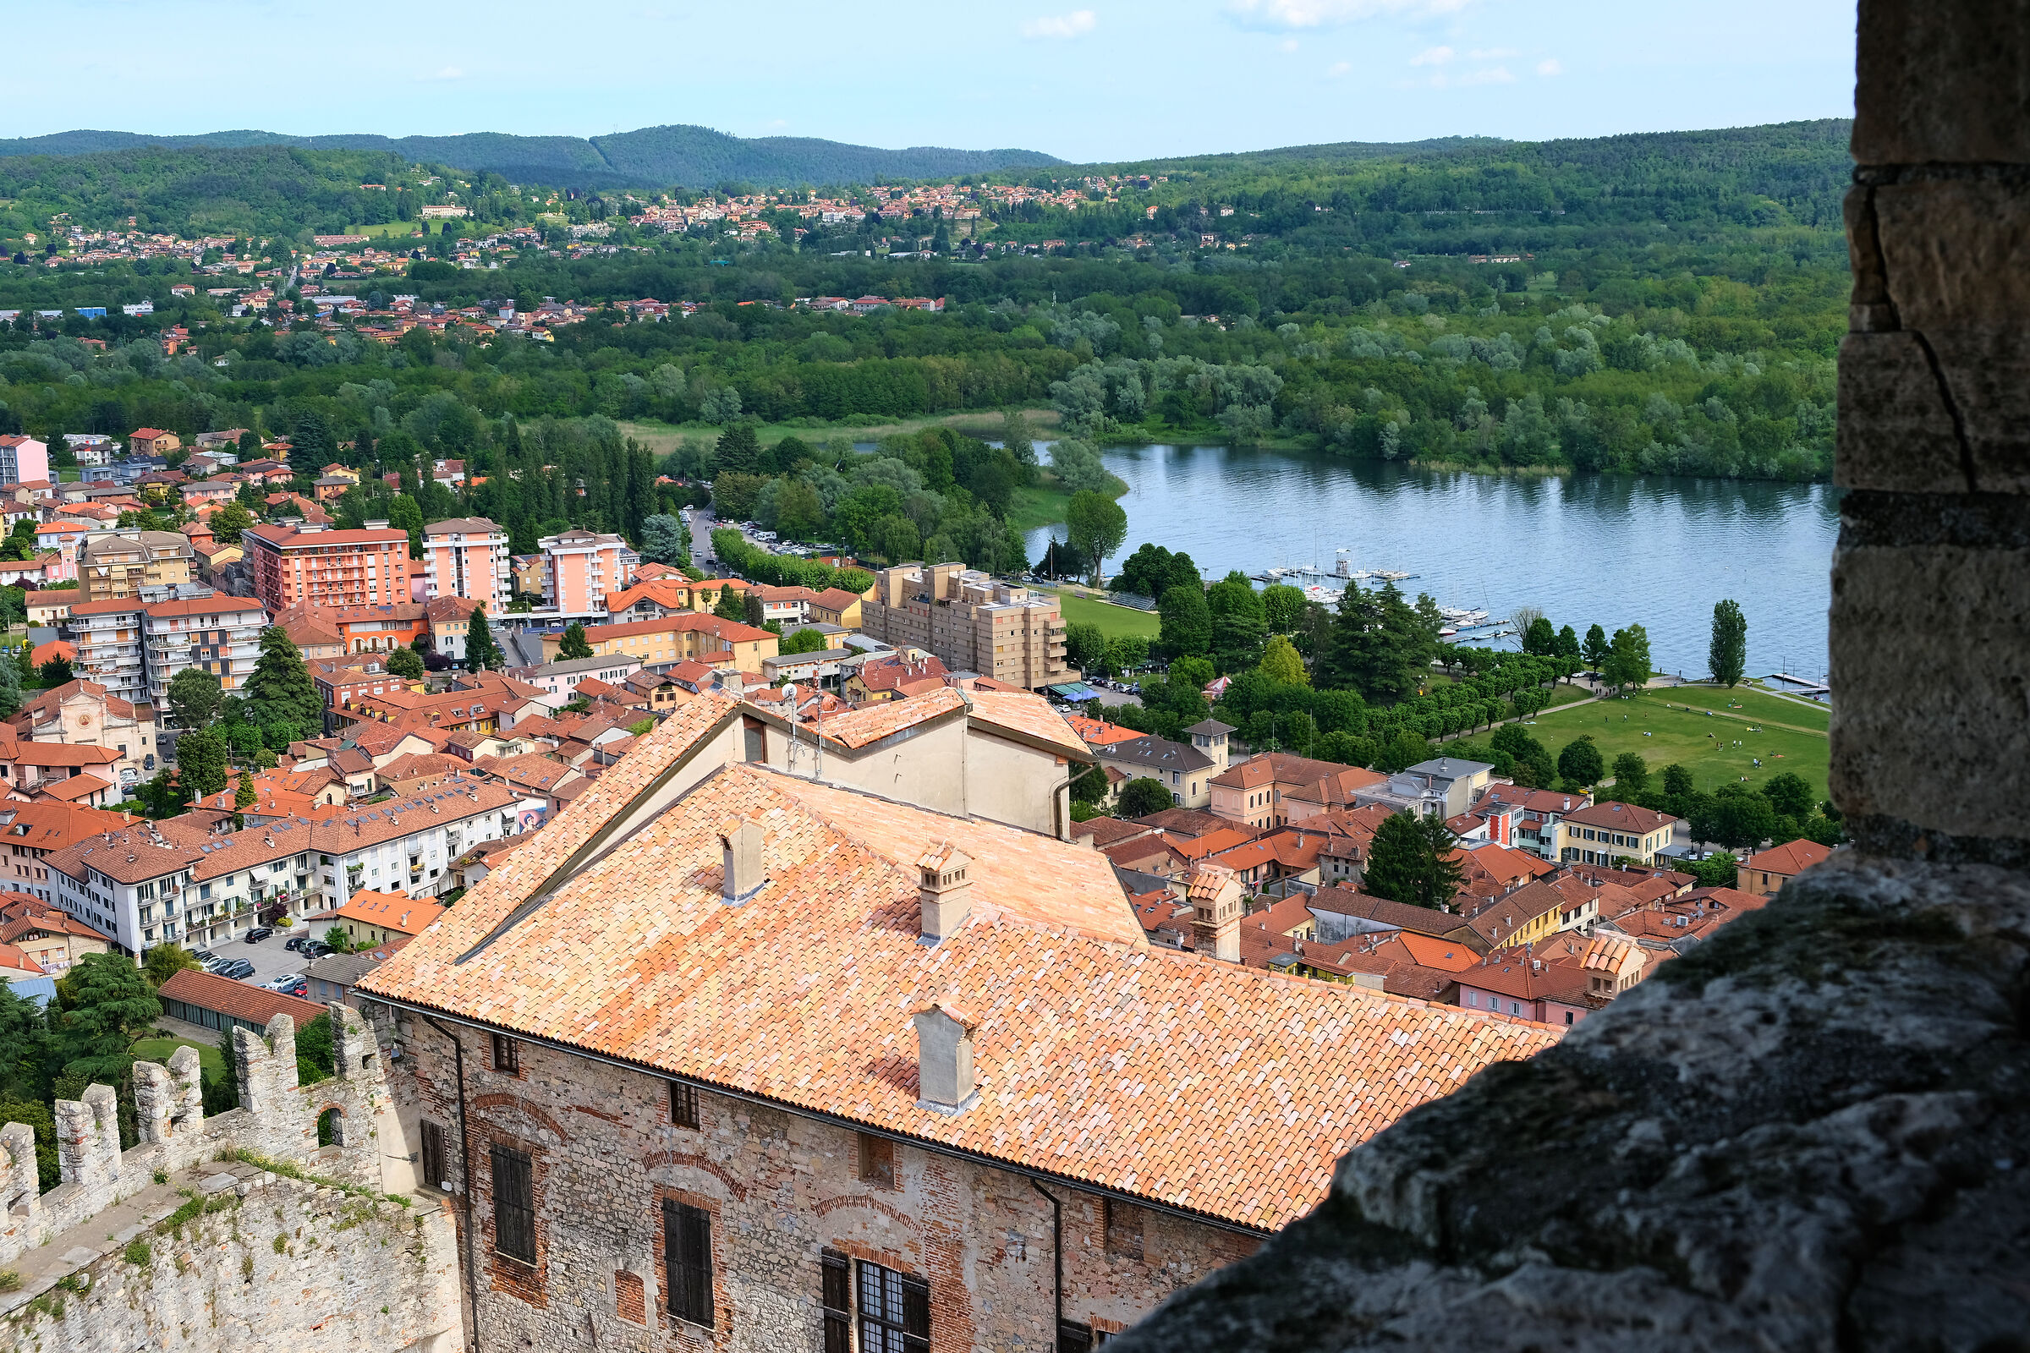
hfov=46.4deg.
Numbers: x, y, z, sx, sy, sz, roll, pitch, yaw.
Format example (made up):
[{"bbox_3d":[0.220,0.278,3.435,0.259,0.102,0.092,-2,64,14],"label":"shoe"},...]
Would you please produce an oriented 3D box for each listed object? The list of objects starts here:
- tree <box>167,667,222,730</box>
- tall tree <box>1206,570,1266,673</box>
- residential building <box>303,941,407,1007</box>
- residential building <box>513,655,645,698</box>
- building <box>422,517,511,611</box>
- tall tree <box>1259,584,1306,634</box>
[{"bbox_3d":[-157.690,5.480,455.530,10.900,13.800,10.900,-1,12,0],"label":"tree"},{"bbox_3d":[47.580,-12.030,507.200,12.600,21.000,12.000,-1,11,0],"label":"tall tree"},{"bbox_3d":[-81.994,39.135,297.613,13.000,8.500,8.500,6,14,30],"label":"residential building"},{"bbox_3d":[-88.180,1.790,474.640,26.000,9.600,9.500,-10,14,-39],"label":"residential building"},{"bbox_3d":[-138.160,-26.410,593.820,20.500,25.000,16.000,-5,12,-20],"label":"building"},{"bbox_3d":[62.390,-14.510,550.770,10.500,13.000,10.500,-1,12,0],"label":"tall tree"}]

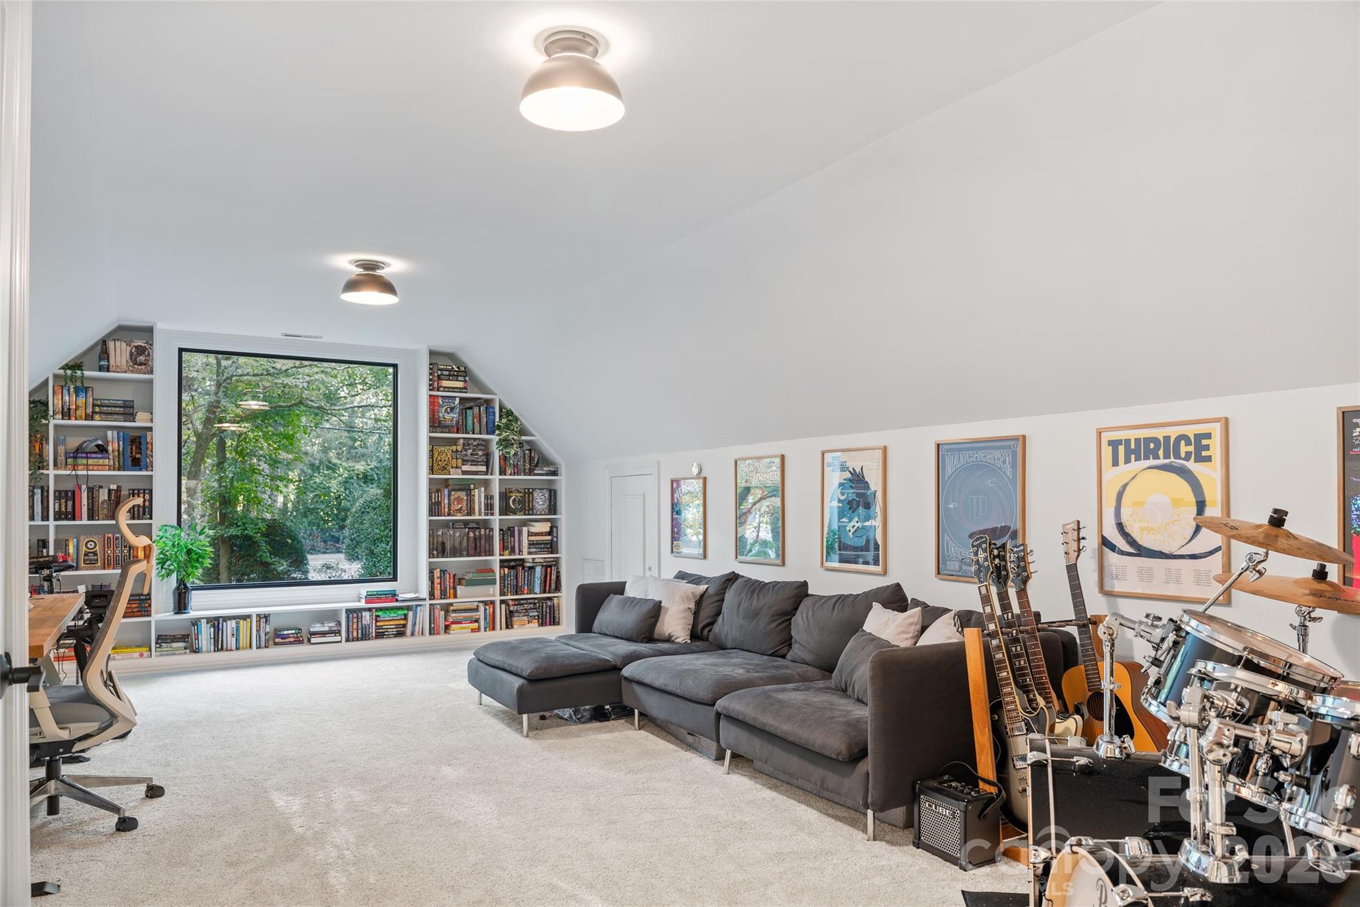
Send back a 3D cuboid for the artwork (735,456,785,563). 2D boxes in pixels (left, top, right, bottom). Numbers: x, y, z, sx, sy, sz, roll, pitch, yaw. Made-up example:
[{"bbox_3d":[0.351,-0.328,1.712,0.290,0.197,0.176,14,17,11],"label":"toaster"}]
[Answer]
[{"bbox_3d":[0.482,0.342,5.574,0.030,0.655,0.510,1,-3,-30],"label":"artwork"}]

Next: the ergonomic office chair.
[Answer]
[{"bbox_3d":[-2.439,0.804,3.535,0.730,1.260,0.680,1,-2,-30],"label":"ergonomic office chair"}]

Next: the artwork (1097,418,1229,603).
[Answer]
[{"bbox_3d":[1.740,0.209,3.285,0.026,0.640,0.488,1,-2,-30],"label":"artwork"}]

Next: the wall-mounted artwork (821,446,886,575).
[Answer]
[{"bbox_3d":[0.900,0.296,4.710,0.026,0.640,0.488,1,-2,-30],"label":"wall-mounted artwork"}]

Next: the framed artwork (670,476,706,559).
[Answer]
[{"bbox_3d":[0.061,0.434,6.135,0.025,0.538,0.442,1,-2,-30],"label":"framed artwork"}]

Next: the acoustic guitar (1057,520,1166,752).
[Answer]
[{"bbox_3d":[1.438,0.703,3.121,0.130,1.030,0.400,1,-17,-30],"label":"acoustic guitar"}]

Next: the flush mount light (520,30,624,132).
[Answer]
[{"bbox_3d":[-0.313,-1.092,2.623,0.301,0.195,0.301,0,-3,0],"label":"flush mount light"}]

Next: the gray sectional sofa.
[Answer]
[{"bbox_3d":[0.146,1.058,4.605,1.550,0.830,2.950,1,-3,-30],"label":"gray sectional sofa"}]

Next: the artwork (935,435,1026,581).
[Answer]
[{"bbox_3d":[1.321,0.257,4.000,0.026,0.640,0.488,1,-2,-30],"label":"artwork"}]

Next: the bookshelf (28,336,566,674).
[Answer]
[{"bbox_3d":[-2.994,0.357,7.233,4.350,2.550,0.300,1,-3,-30],"label":"bookshelf"}]

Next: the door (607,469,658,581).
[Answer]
[{"bbox_3d":[-0.391,0.890,7.068,0.060,1.460,0.790,1,-3,-30],"label":"door"}]

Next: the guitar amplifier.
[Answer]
[{"bbox_3d":[0.929,1.230,3.041,0.170,0.225,0.240,1,-2,-30],"label":"guitar amplifier"}]

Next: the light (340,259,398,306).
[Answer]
[{"bbox_3d":[-1.645,-0.914,4.800,0.290,0.187,0.290,1,-2,-30],"label":"light"}]

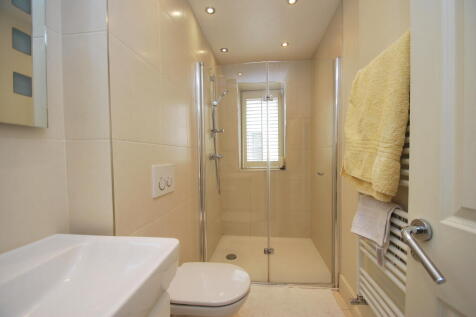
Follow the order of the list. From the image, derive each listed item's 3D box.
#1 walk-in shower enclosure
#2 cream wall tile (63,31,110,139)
[{"bbox_3d":[0.296,0.111,2.121,1.175,1.860,0.965,-1,1,7],"label":"walk-in shower enclosure"},{"bbox_3d":[-0.568,-0.272,0.750,0.191,0.399,0.010,-1,1,7],"label":"cream wall tile"}]

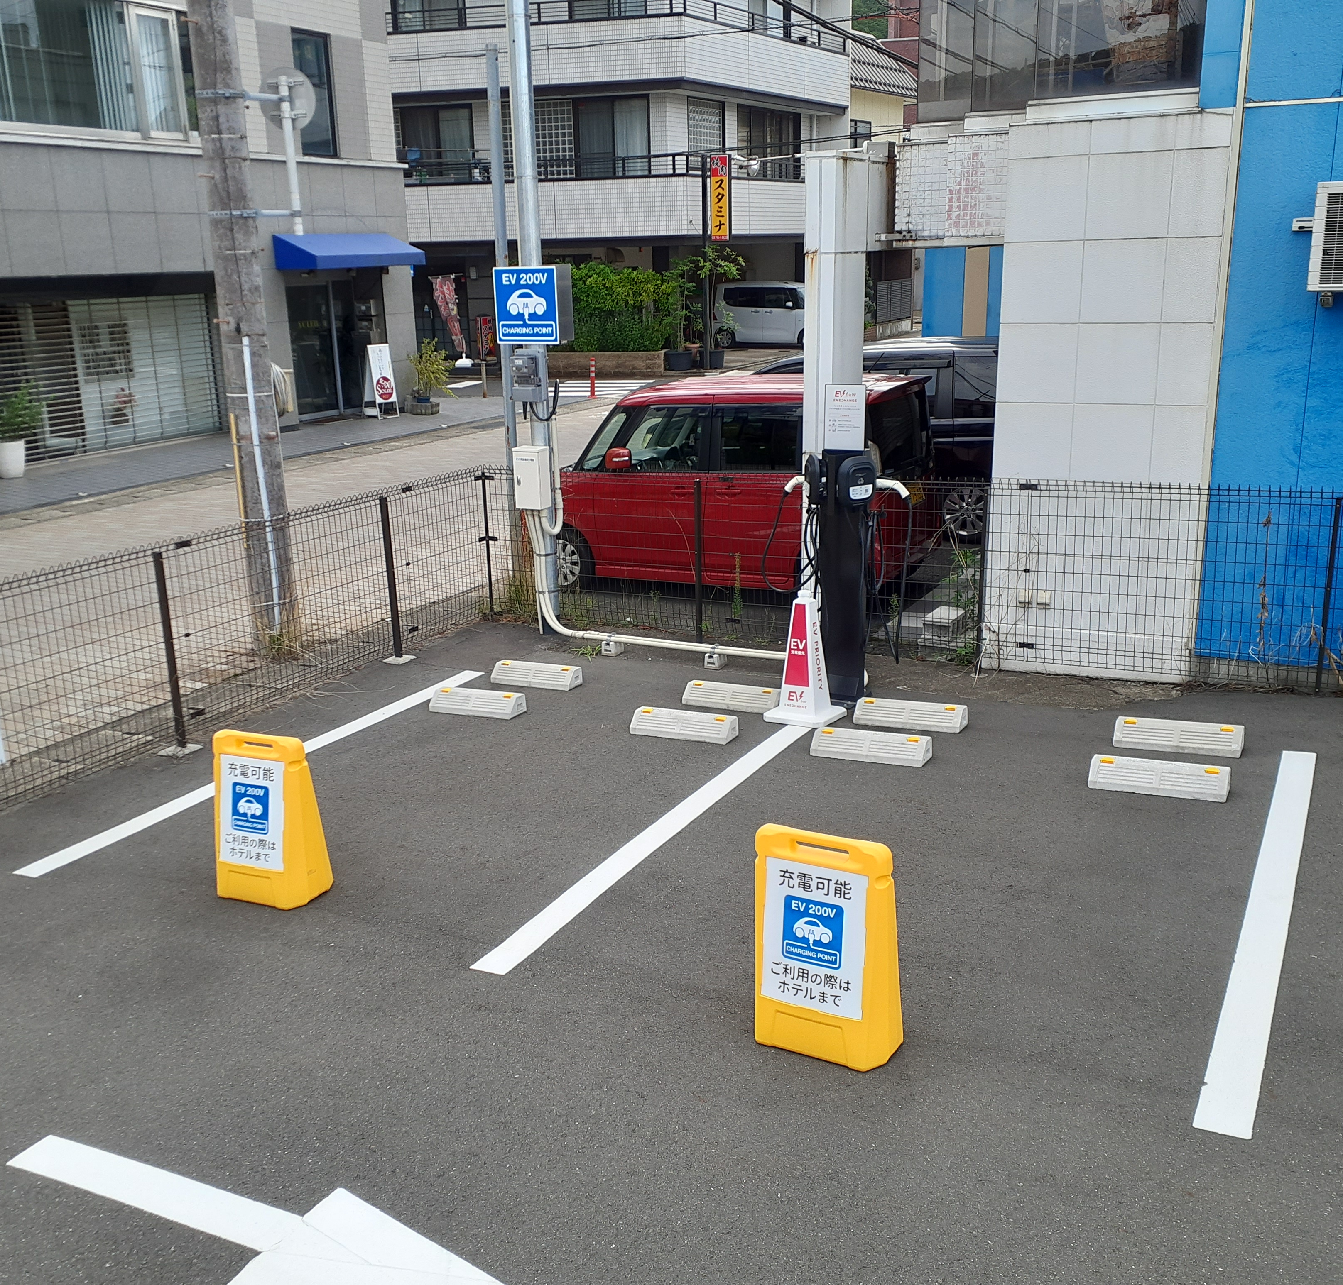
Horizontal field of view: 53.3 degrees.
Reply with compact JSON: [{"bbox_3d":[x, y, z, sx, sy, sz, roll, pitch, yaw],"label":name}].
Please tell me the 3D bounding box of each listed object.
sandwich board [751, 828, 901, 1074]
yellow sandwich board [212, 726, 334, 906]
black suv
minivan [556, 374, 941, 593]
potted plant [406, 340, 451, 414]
[{"bbox_3d":[0.498,0.947,4.251,0.440,0.700,0.275,4,16,28],"label":"sandwich board"},{"bbox_3d":[-1.697,0.719,5.619,0.440,0.700,0.275,4,16,28],"label":"yellow sandwich board"},{"bbox_3d":[1.837,-2.130,13.641,4.750,1.850,1.760,5,17,26],"label":"black suv"},{"bbox_3d":[0.359,-1.304,11.014,3.395,1.735,1.475,6,17,28],"label":"minivan"},{"bbox_3d":[-4.086,-4.493,22.600,0.780,1.280,0.720,-5,15,-9],"label":"potted plant"}]

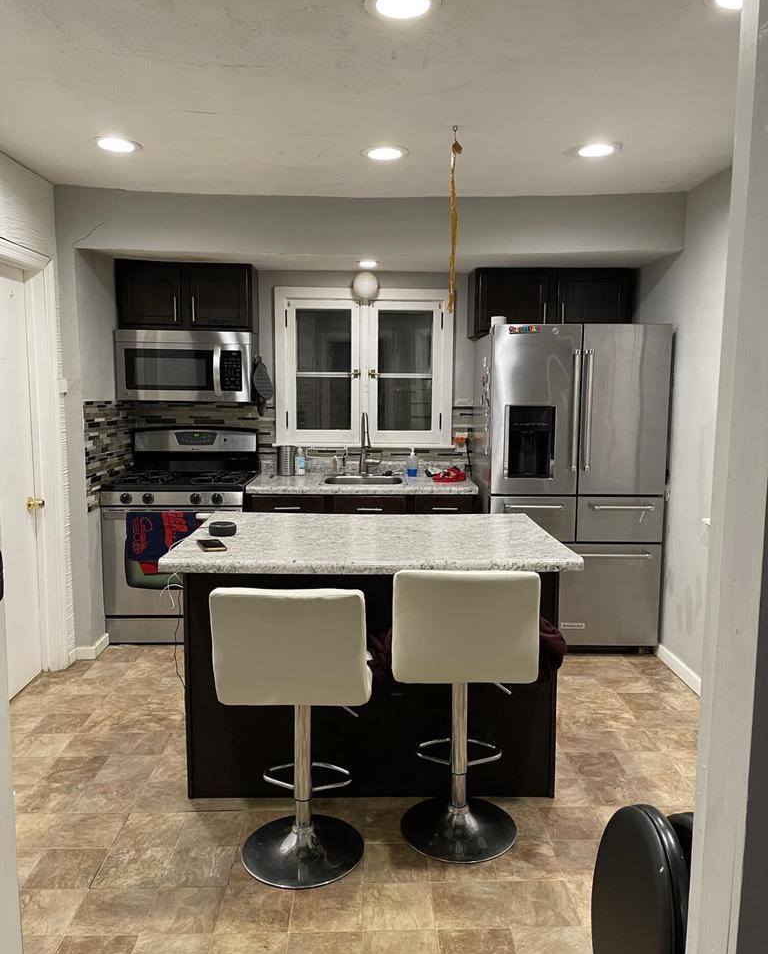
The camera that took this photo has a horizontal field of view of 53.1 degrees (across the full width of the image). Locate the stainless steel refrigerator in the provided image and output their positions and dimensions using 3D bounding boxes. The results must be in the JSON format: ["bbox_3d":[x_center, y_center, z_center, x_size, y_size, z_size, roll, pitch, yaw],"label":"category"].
[{"bbox_3d":[1.007,0.047,4.372,0.915,1.765,0.805,0,7,-2],"label":"stainless steel refrigerator"}]

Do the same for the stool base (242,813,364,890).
[{"bbox_3d":[-0.252,1.132,2.413,0.382,0.092,0.382,1,7,4],"label":"stool base"}]

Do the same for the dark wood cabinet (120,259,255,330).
[{"bbox_3d":[-1.131,-1.039,4.496,0.760,0.378,0.335,0,7,-2],"label":"dark wood cabinet"}]

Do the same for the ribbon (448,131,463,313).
[{"bbox_3d":[0.257,-0.941,2.834,0.050,0.665,0.040,0,7,-1],"label":"ribbon"}]

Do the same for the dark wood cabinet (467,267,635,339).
[{"bbox_3d":[0.984,-1.022,4.564,0.922,0.384,0.335,0,7,-2],"label":"dark wood cabinet"}]

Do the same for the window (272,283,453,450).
[{"bbox_3d":[-0.122,-0.668,4.764,1.095,0.972,0.100,0,7,-2],"label":"window"}]

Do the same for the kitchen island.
[{"bbox_3d":[-0.049,0.661,2.903,1.334,0.911,0.872,0,7,-1],"label":"kitchen island"}]

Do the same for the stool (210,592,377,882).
[{"bbox_3d":[-0.253,0.728,2.352,0.430,0.910,0.440,1,7,4],"label":"stool"}]

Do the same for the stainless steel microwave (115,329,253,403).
[{"bbox_3d":[-1.134,-0.643,4.511,0.757,0.399,0.405,0,7,-2],"label":"stainless steel microwave"}]

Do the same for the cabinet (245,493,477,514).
[{"bbox_3d":[-0.121,0.489,4.484,1.220,0.876,0.610,0,7,-1],"label":"cabinet"}]

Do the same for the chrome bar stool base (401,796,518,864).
[{"bbox_3d":[0.250,1.123,2.546,0.386,0.080,0.386,0,7,-2],"label":"chrome bar stool base"}]

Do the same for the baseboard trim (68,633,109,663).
[{"bbox_3d":[-1.592,0.933,4.173,0.106,0.065,0.310,0,7,-1],"label":"baseboard trim"}]

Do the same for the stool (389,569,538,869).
[{"bbox_3d":[0.233,0.709,2.482,0.425,0.918,0.430,0,7,-2],"label":"stool"}]

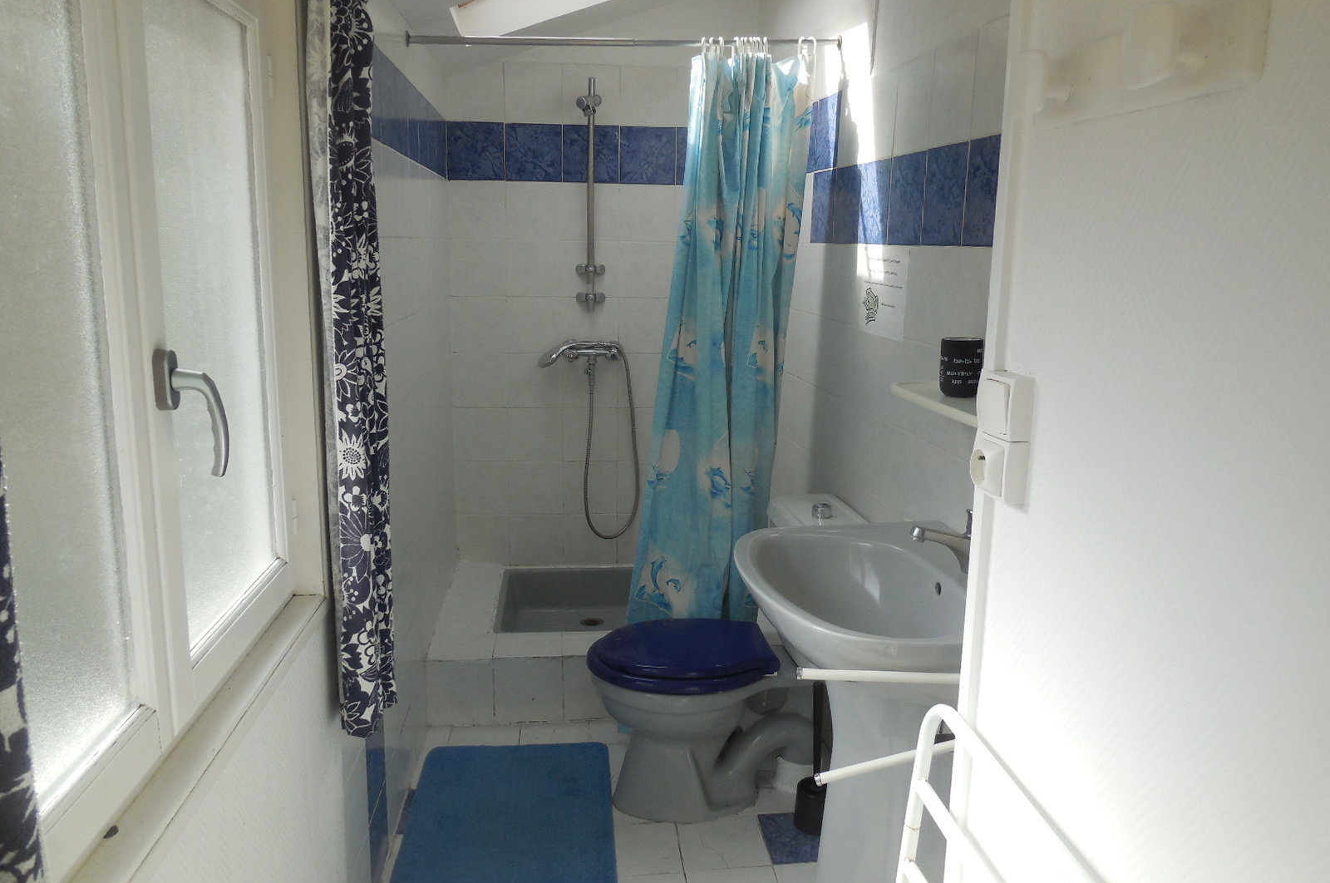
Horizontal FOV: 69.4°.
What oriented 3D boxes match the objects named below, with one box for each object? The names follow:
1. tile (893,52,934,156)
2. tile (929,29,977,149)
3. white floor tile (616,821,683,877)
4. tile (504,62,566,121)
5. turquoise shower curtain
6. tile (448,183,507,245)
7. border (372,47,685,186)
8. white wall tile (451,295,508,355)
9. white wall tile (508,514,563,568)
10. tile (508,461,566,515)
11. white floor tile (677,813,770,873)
[{"bbox_3d":[0.552,-0.738,2.118,0.012,0.200,0.200,-1,12,-9],"label":"tile"},{"bbox_3d":[0.567,-0.691,1.899,0.010,0.198,0.198,-1,12,-8],"label":"tile"},{"bbox_3d":[-0.064,0.961,2.269,0.200,0.012,0.200,0,11,-6],"label":"white floor tile"},{"bbox_3d":[-0.448,-1.189,3.286,0.199,0.198,0.010,-1,12,-8],"label":"tile"},{"bbox_3d":[0.137,-0.120,2.668,0.495,1.845,0.169,-1,12,-8],"label":"turquoise shower curtain"},{"bbox_3d":[-0.649,-0.802,3.341,0.194,0.197,0.010,-1,12,-8],"label":"tile"},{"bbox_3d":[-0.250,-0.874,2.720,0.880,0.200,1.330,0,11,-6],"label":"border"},{"bbox_3d":[-0.668,-0.420,3.464,0.200,0.200,0.012,0,11,-4],"label":"white wall tile"},{"bbox_3d":[-0.478,0.367,3.594,0.199,0.199,0.010,0,10,-4],"label":"white wall tile"},{"bbox_3d":[-0.475,0.174,3.574,0.203,0.203,0.010,-1,12,-8],"label":"tile"},{"bbox_3d":[0.135,0.938,2.245,0.199,0.010,0.199,-1,10,-4],"label":"white floor tile"}]

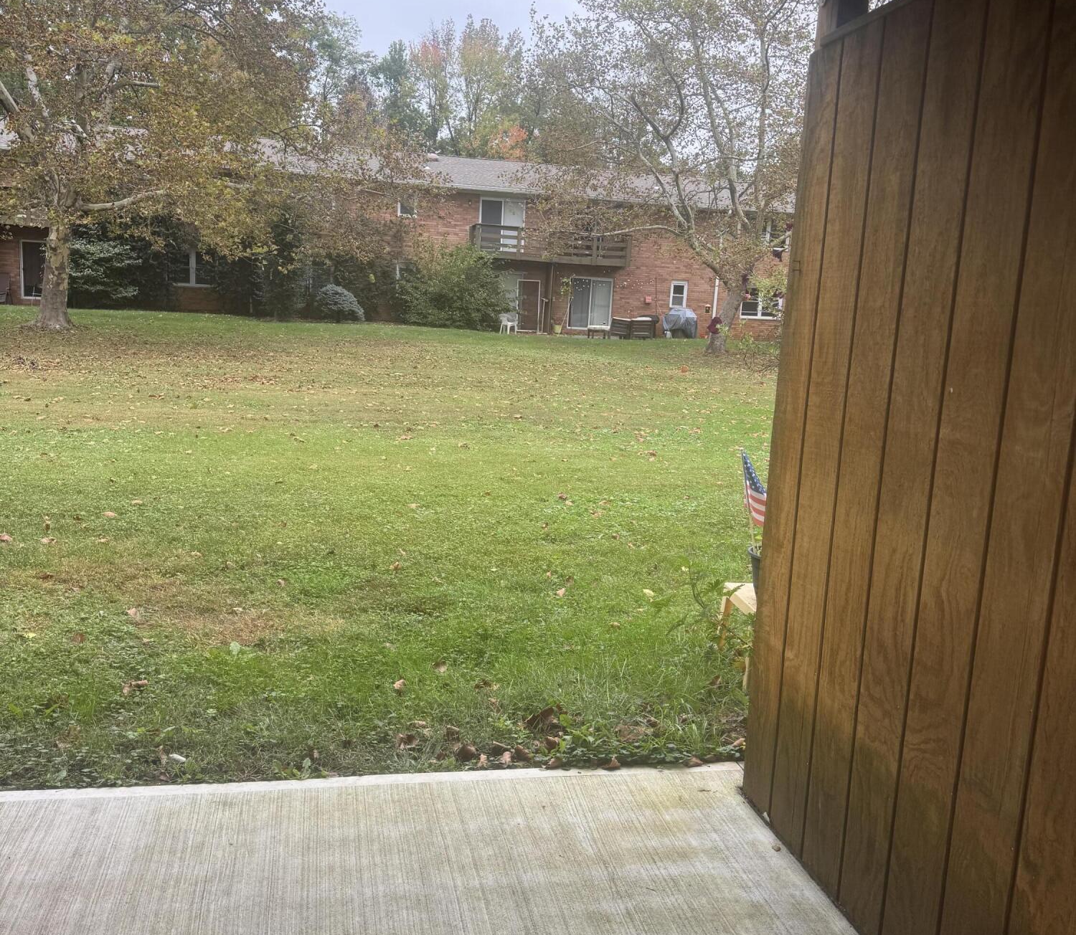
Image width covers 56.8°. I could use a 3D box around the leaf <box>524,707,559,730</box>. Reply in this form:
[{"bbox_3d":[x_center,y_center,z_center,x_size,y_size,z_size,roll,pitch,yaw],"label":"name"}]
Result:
[{"bbox_3d":[0.010,0.909,3.600,0.118,0.060,0.080,3,9,0],"label":"leaf"}]

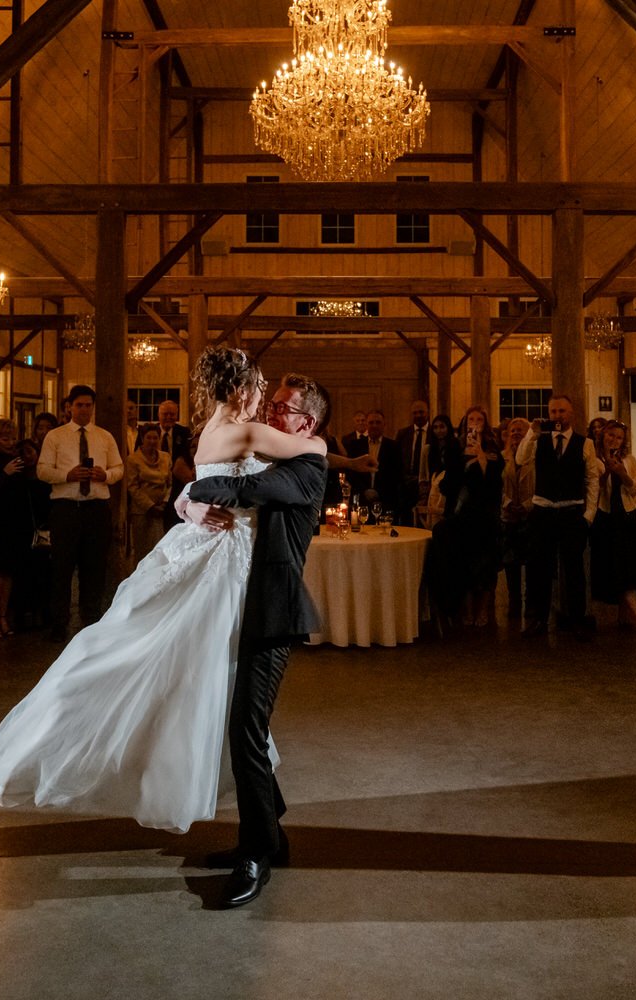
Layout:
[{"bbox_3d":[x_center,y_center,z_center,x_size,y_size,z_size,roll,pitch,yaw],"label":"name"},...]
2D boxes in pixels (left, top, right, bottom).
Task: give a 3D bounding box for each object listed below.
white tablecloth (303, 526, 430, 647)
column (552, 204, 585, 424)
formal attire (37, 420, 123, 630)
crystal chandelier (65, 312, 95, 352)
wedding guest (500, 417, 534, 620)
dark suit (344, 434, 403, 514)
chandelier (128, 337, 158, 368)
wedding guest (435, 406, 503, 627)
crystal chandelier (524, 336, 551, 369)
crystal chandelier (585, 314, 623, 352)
[{"bbox_3d":[0.162,0.657,7.900,1.520,0.770,1.520,0,3,0],"label":"white tablecloth"},{"bbox_3d":[1.994,-0.652,7.950,0.250,3.320,0.250,0,3,1],"label":"column"},{"bbox_3d":[-1.768,0.201,7.450,0.640,1.580,0.380,-1,3,-14],"label":"formal attire"},{"bbox_3d":[-3.443,-2.481,14.800,0.680,0.620,0.680,0,3,1],"label":"crystal chandelier"},{"bbox_3d":[1.689,0.148,8.400,0.500,1.690,0.360,1,3,14],"label":"wedding guest"},{"bbox_3d":[0.513,0.131,9.233,0.500,1.450,0.290,0,4,6],"label":"dark suit"},{"bbox_3d":[-3.371,-2.851,19.300,0.630,0.640,0.630,0,3,0],"label":"chandelier"},{"bbox_3d":[1.191,0.129,7.850,0.520,1.720,0.420,1,3,18],"label":"wedding guest"},{"bbox_3d":[4.130,-2.733,18.500,0.660,0.630,0.660,0,3,1],"label":"crystal chandelier"},{"bbox_3d":[4.346,-2.571,15.355,0.670,0.600,0.670,0,3,0],"label":"crystal chandelier"}]

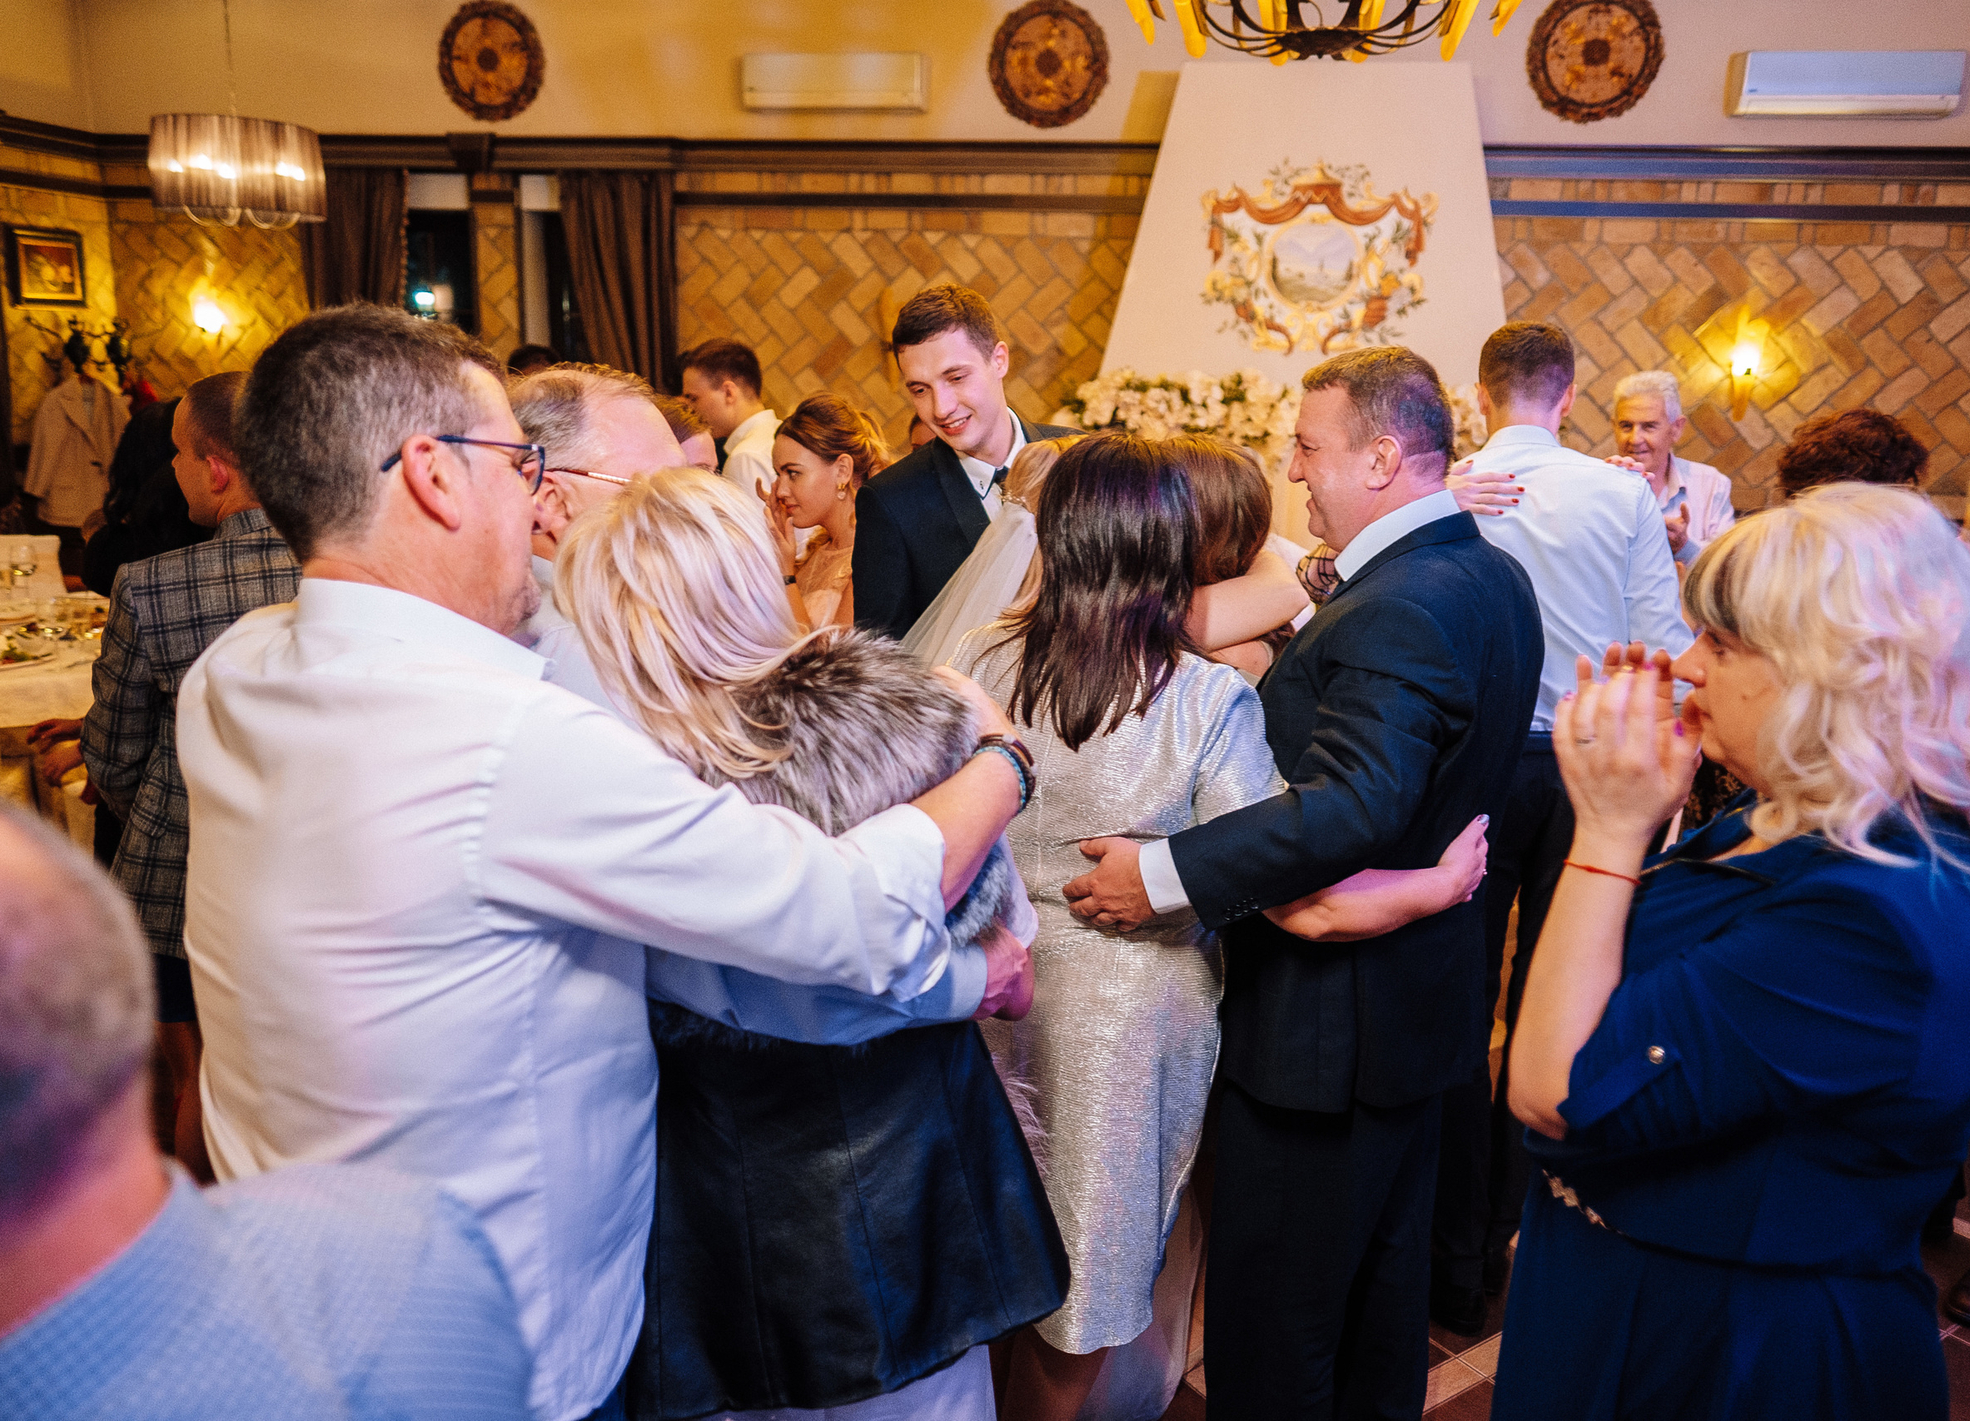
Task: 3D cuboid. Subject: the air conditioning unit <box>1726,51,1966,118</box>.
[{"bbox_3d":[3.946,-2.874,6.542,0.913,0.259,0.210,4,14,8],"label":"air conditioning unit"}]

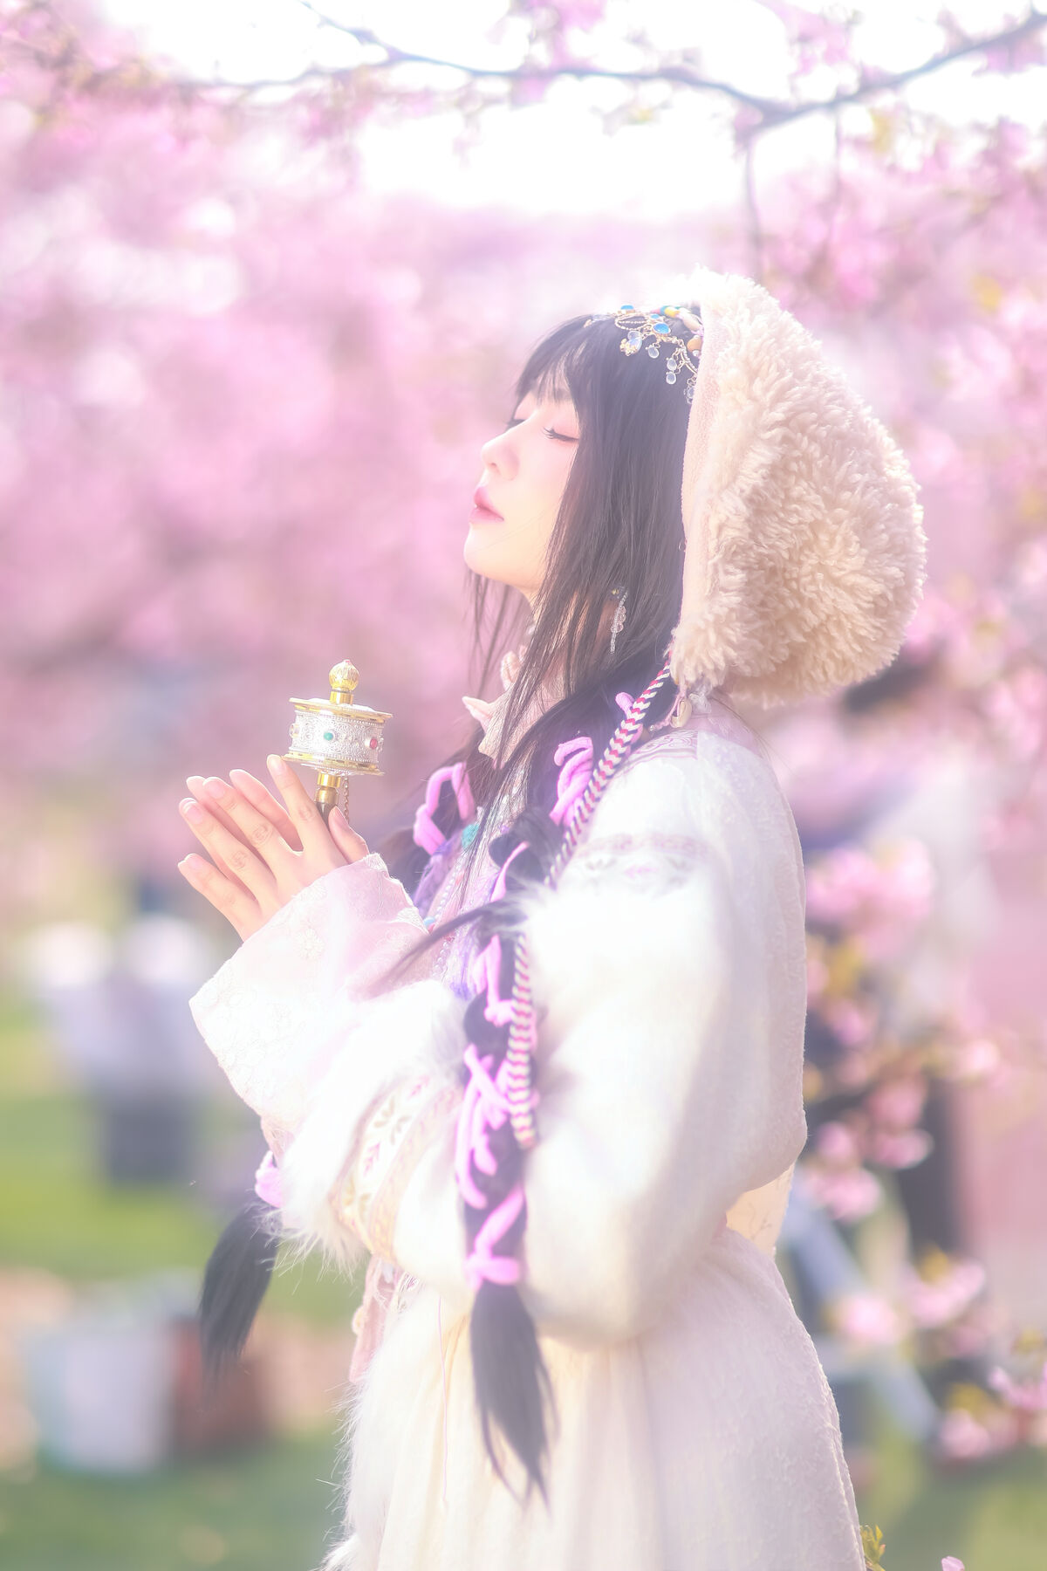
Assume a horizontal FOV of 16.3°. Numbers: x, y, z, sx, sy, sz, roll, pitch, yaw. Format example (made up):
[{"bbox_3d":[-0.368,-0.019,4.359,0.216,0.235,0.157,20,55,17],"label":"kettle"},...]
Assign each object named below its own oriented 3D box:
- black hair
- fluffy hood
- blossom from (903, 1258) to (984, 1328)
[{"bbox_3d":[-0.032,0.077,2.360,0.340,0.770,0.280,0,-1,-20],"label":"black hair"},{"bbox_3d":[0.178,-0.193,2.380,0.175,0.280,0.240,0,-1,-15],"label":"fluffy hood"},{"bbox_3d":[0.345,0.415,3.000,0.064,0.053,0.050,0,-1,11],"label":"blossom"}]

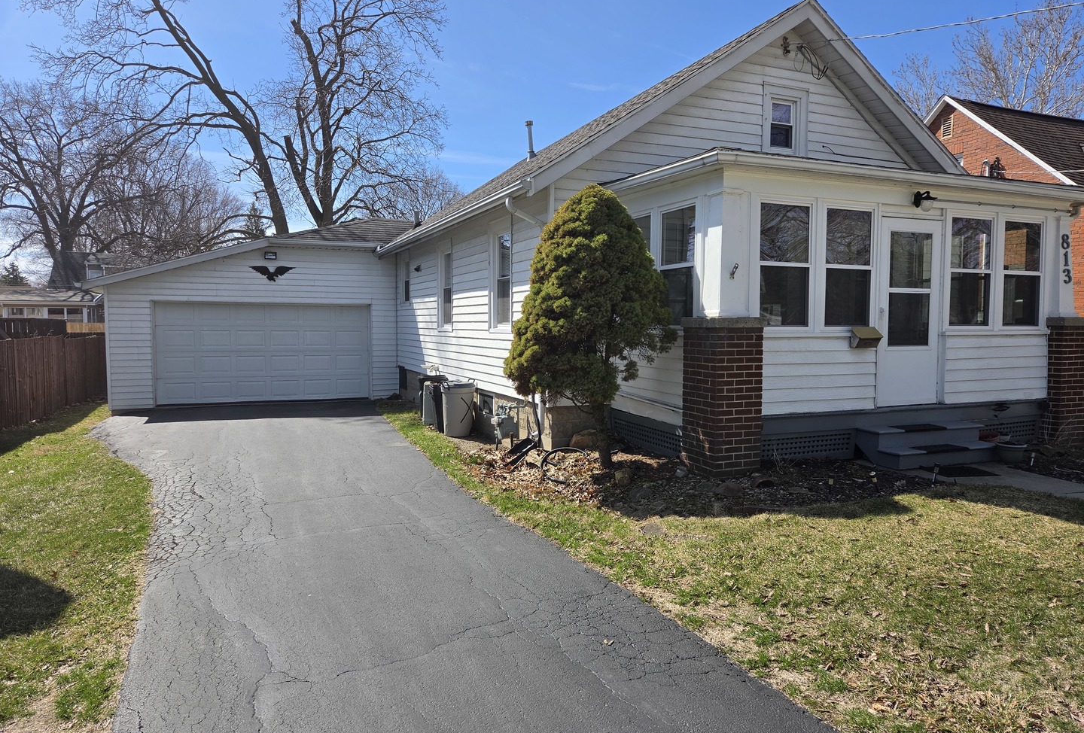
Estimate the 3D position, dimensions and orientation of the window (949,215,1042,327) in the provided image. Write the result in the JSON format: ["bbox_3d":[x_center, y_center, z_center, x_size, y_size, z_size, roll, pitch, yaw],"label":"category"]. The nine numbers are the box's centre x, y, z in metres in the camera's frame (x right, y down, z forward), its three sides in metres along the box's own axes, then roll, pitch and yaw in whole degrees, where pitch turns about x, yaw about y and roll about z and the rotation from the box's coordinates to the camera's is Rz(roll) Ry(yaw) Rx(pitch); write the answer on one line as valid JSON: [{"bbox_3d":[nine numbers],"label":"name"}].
[{"bbox_3d":[5.122,-1.051,8.146,1.492,1.205,0.100,-1,3,-22],"label":"window"}]

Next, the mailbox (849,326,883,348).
[{"bbox_3d":[3.322,-0.297,7.354,0.310,0.210,0.125,-1,3,-22],"label":"mailbox"}]

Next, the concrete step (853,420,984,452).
[{"bbox_3d":[3.961,0.722,7.576,1.420,0.180,0.300,-1,3,-22],"label":"concrete step"}]

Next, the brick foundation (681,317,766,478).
[{"bbox_3d":[1.728,0.278,6.884,0.575,1.460,0.575,-1,3,-22],"label":"brick foundation"}]

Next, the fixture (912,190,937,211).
[{"bbox_3d":[4.005,-1.729,7.514,0.165,0.220,0.210,-1,3,-22],"label":"fixture"}]

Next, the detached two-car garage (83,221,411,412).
[{"bbox_3d":[-7.178,-1.434,18.190,6.500,4.250,6.400,-1,3,-22],"label":"detached two-car garage"}]

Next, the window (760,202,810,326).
[{"bbox_3d":[2.353,-0.980,7.019,0.621,1.206,0.100,-1,3,-22],"label":"window"}]

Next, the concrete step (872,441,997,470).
[{"bbox_3d":[4.026,0.905,7.331,1.380,0.165,0.300,-1,3,-22],"label":"concrete step"}]

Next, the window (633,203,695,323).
[{"bbox_3d":[1.230,-1.016,7.684,0.110,1.216,1.430,-1,3,-22],"label":"window"}]

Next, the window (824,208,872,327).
[{"bbox_3d":[3.096,-0.996,7.322,0.624,1.206,0.100,-1,3,-22],"label":"window"}]

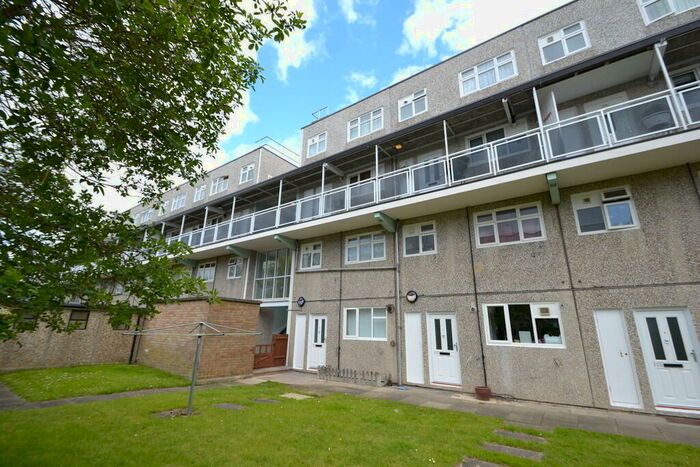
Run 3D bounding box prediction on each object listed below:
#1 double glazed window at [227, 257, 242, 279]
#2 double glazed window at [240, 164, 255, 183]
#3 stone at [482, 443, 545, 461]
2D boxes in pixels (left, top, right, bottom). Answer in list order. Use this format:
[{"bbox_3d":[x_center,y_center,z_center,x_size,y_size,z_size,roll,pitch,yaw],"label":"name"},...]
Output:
[{"bbox_3d":[-5.716,1.720,14.586,1.100,1.060,0.100,-10,-20,31],"label":"double glazed window"},{"bbox_3d":[-5.644,-3.300,16.128,1.100,1.040,0.100,-10,-20,31],"label":"double glazed window"},{"bbox_3d":[2.369,3.197,4.260,0.760,0.050,0.360,-10,-20,31],"label":"stone"}]

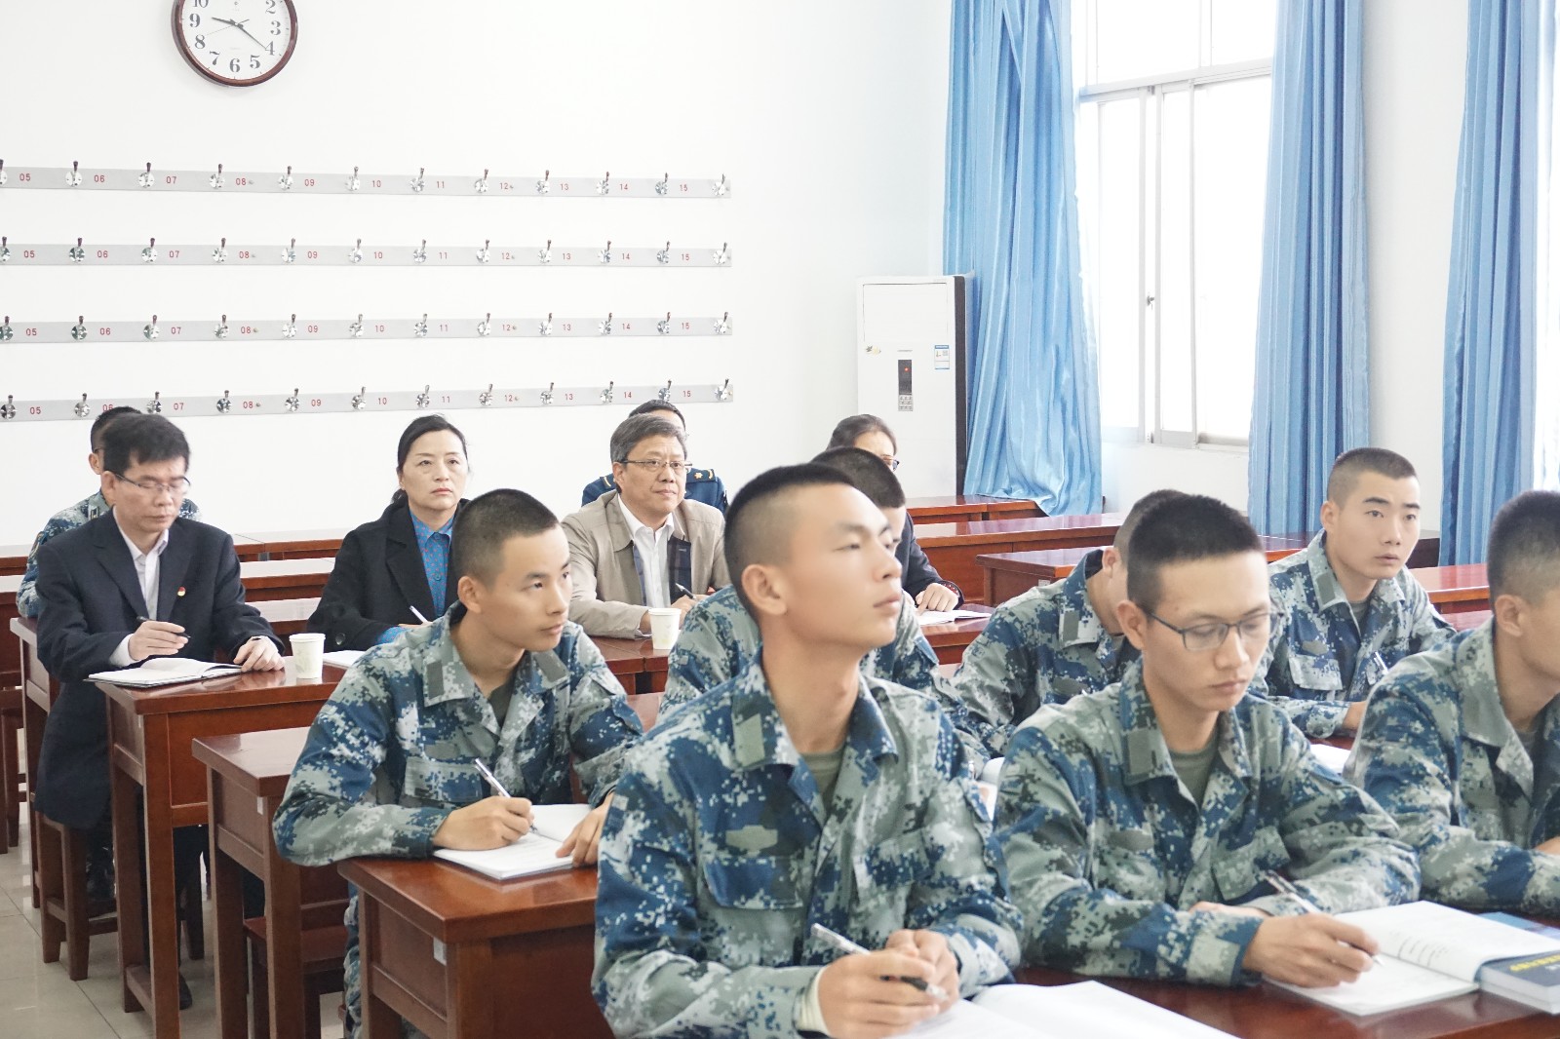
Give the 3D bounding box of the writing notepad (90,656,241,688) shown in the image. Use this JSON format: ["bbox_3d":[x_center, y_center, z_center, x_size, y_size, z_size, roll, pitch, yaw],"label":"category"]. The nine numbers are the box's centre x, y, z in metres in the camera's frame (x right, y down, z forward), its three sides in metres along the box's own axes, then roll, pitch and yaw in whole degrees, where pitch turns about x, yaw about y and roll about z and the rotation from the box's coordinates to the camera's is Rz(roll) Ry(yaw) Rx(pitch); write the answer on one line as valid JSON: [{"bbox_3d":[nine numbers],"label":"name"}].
[{"bbox_3d":[-1.392,0.341,5.025,0.210,0.030,0.295,2,6,35],"label":"writing notepad"}]

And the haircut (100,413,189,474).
[{"bbox_3d":[-1.419,-0.153,4.950,0.175,0.150,0.195,-4,20,-36],"label":"haircut"}]

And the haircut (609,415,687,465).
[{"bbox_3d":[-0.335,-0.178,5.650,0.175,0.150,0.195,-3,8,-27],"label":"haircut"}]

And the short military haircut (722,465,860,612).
[{"bbox_3d":[0.020,0.022,2.630,0.185,0.165,0.160,-7,0,35],"label":"short military haircut"}]

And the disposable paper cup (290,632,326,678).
[{"bbox_3d":[-1.036,0.302,4.836,0.078,0.088,0.078,-1,5,0],"label":"disposable paper cup"}]

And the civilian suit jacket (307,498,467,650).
[{"bbox_3d":[-0.857,0.255,5.503,0.550,0.620,0.420,-2,5,-20],"label":"civilian suit jacket"}]

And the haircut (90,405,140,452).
[{"bbox_3d":[-1.926,-0.263,6.422,0.170,0.140,0.200,-3,5,-29],"label":"haircut"}]

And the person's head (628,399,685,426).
[{"bbox_3d":[-0.360,-0.229,6.400,0.170,0.240,0.200,-3,8,-26],"label":"person's head"}]

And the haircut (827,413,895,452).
[{"bbox_3d":[0.215,-0.200,5.950,0.170,0.170,0.210,-5,7,-42],"label":"haircut"}]

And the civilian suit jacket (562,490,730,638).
[{"bbox_3d":[-0.339,0.242,5.867,0.560,0.630,0.600,-3,5,-29],"label":"civilian suit jacket"}]

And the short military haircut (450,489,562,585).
[{"bbox_3d":[-0.425,0.024,3.400,0.190,0.140,0.160,4,7,44],"label":"short military haircut"}]

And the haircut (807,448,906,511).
[{"bbox_3d":[0.128,-0.052,3.650,0.165,0.150,0.190,-4,21,-33],"label":"haircut"}]

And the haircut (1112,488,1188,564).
[{"bbox_3d":[0.661,0.017,3.820,0.165,0.145,0.190,-4,24,-30],"label":"haircut"}]

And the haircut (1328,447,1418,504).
[{"bbox_3d":[1.168,-0.078,4.350,0.170,0.127,0.200,-3,5,-29],"label":"haircut"}]

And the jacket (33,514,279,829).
[{"bbox_3d":[-1.486,0.354,5.228,0.535,0.730,0.570,-3,5,-29],"label":"jacket"}]

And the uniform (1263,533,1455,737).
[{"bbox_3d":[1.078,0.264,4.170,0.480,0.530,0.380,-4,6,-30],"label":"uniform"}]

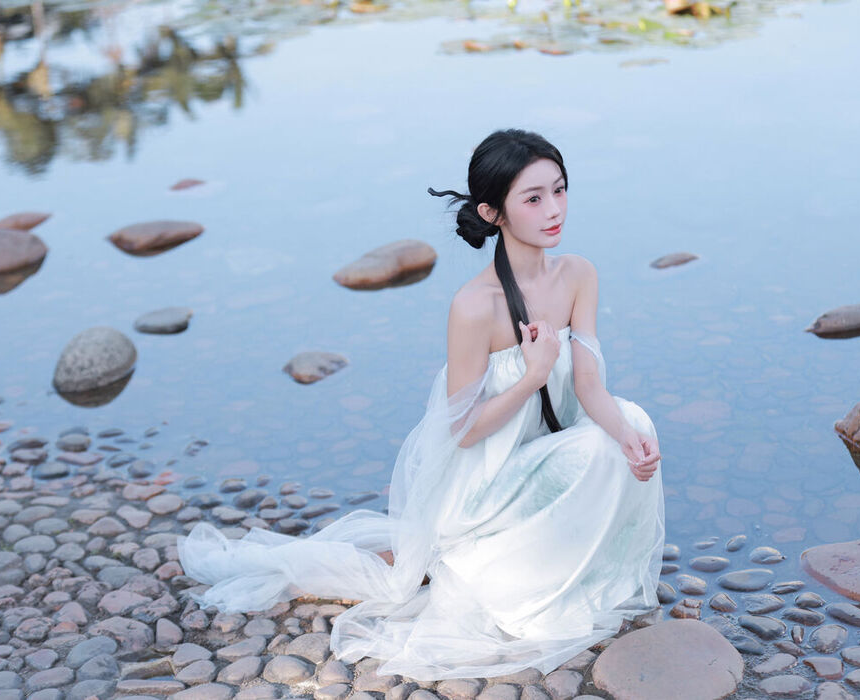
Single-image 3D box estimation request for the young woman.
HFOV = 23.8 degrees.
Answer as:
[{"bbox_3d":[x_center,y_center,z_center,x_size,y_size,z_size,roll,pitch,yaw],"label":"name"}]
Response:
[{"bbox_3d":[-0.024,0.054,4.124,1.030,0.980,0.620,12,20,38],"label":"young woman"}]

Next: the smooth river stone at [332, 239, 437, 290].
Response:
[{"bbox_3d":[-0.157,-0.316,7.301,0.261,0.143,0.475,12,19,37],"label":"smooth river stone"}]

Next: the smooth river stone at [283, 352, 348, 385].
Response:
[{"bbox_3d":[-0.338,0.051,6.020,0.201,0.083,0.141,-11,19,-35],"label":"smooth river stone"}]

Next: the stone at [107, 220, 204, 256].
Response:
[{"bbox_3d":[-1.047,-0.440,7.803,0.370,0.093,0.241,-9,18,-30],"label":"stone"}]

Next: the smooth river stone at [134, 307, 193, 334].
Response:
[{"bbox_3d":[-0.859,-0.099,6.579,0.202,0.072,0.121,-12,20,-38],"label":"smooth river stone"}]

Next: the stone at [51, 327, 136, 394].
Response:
[{"bbox_3d":[-0.980,0.033,5.974,0.221,0.194,0.276,7,17,25],"label":"stone"}]

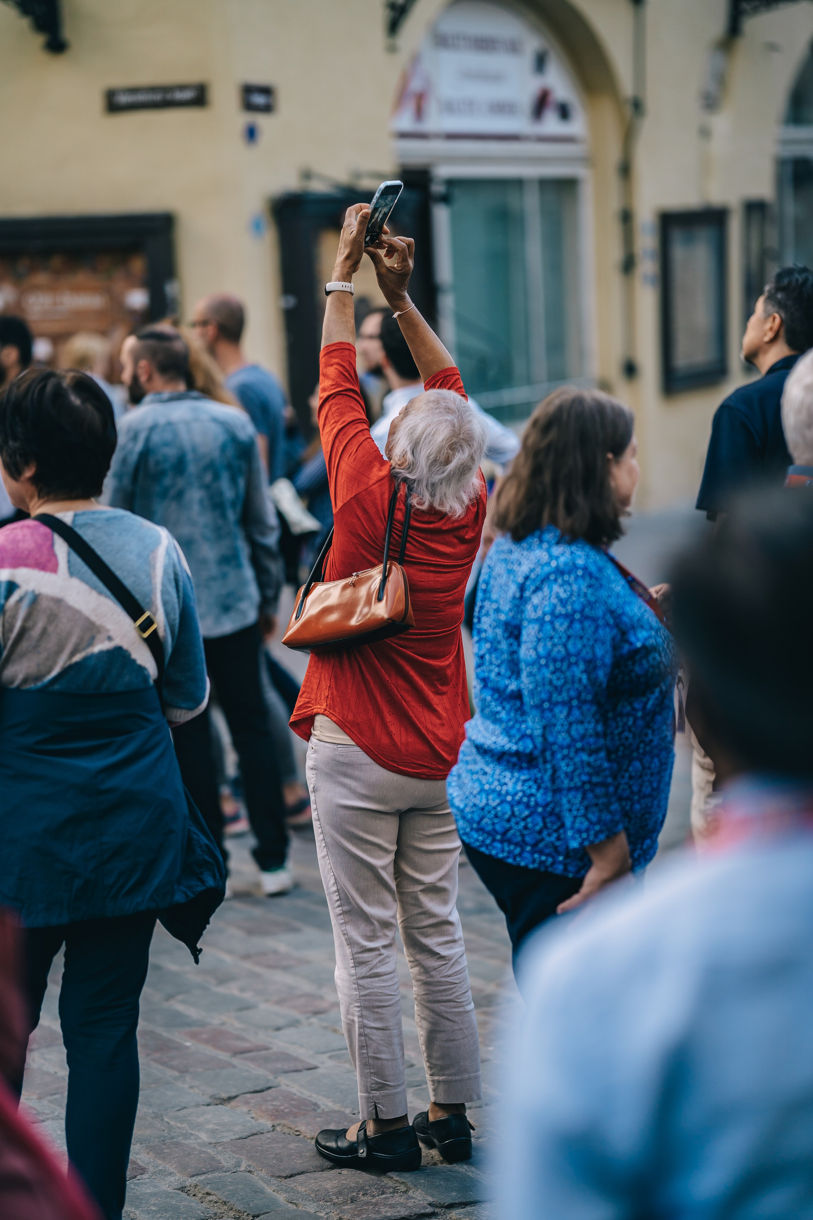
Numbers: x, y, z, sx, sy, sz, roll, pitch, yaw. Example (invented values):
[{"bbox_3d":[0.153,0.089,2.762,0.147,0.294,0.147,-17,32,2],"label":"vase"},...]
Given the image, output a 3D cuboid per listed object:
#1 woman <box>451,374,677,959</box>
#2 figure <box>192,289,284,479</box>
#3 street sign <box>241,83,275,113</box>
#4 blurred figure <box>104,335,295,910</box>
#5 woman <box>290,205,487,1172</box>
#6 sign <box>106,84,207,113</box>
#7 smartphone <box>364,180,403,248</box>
[{"bbox_3d":[0.278,0.405,5.050,0.410,1.580,0.500,-3,5,-25],"label":"woman"},{"bbox_3d":[-0.617,-0.274,10.900,0.360,1.820,0.500,2,6,37],"label":"figure"},{"bbox_3d":[-1.163,-4.008,22.600,0.030,0.210,0.350,4,7,45],"label":"street sign"},{"bbox_3d":[-0.626,0.018,8.750,0.560,1.740,0.380,-3,5,-21],"label":"blurred figure"},{"bbox_3d":[-0.037,0.166,5.900,0.430,1.965,0.470,-4,6,-30],"label":"woman"},{"bbox_3d":[-1.964,-4.020,22.600,0.850,0.195,0.030,0,5,17],"label":"sign"},{"bbox_3d":[-0.061,-0.822,6.000,0.011,0.149,0.073,33,17,27],"label":"smartphone"}]

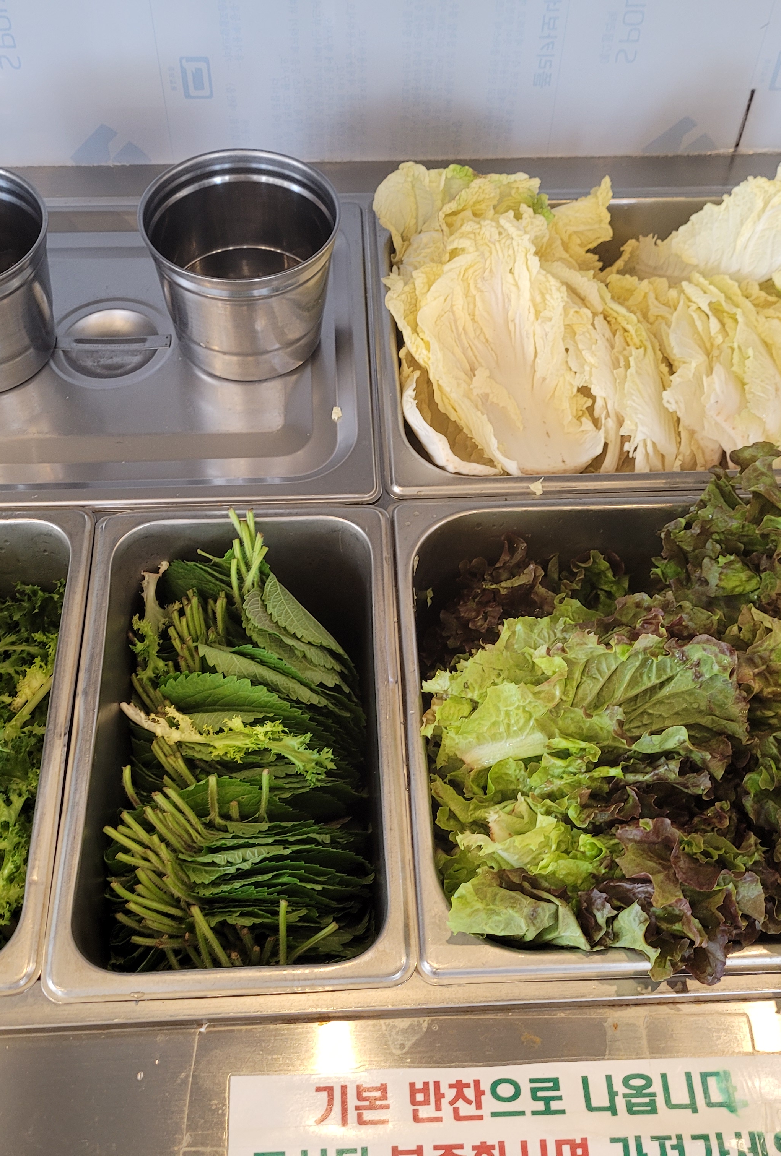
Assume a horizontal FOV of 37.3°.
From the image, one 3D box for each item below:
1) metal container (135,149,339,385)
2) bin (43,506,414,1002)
[{"bbox_3d":[-0.088,-0.188,0.705,0.117,0.085,0.117,0,56,0],"label":"metal container"},{"bbox_3d":[-0.076,0.106,0.626,0.162,0.124,0.265,-2,56,-2],"label":"bin"}]

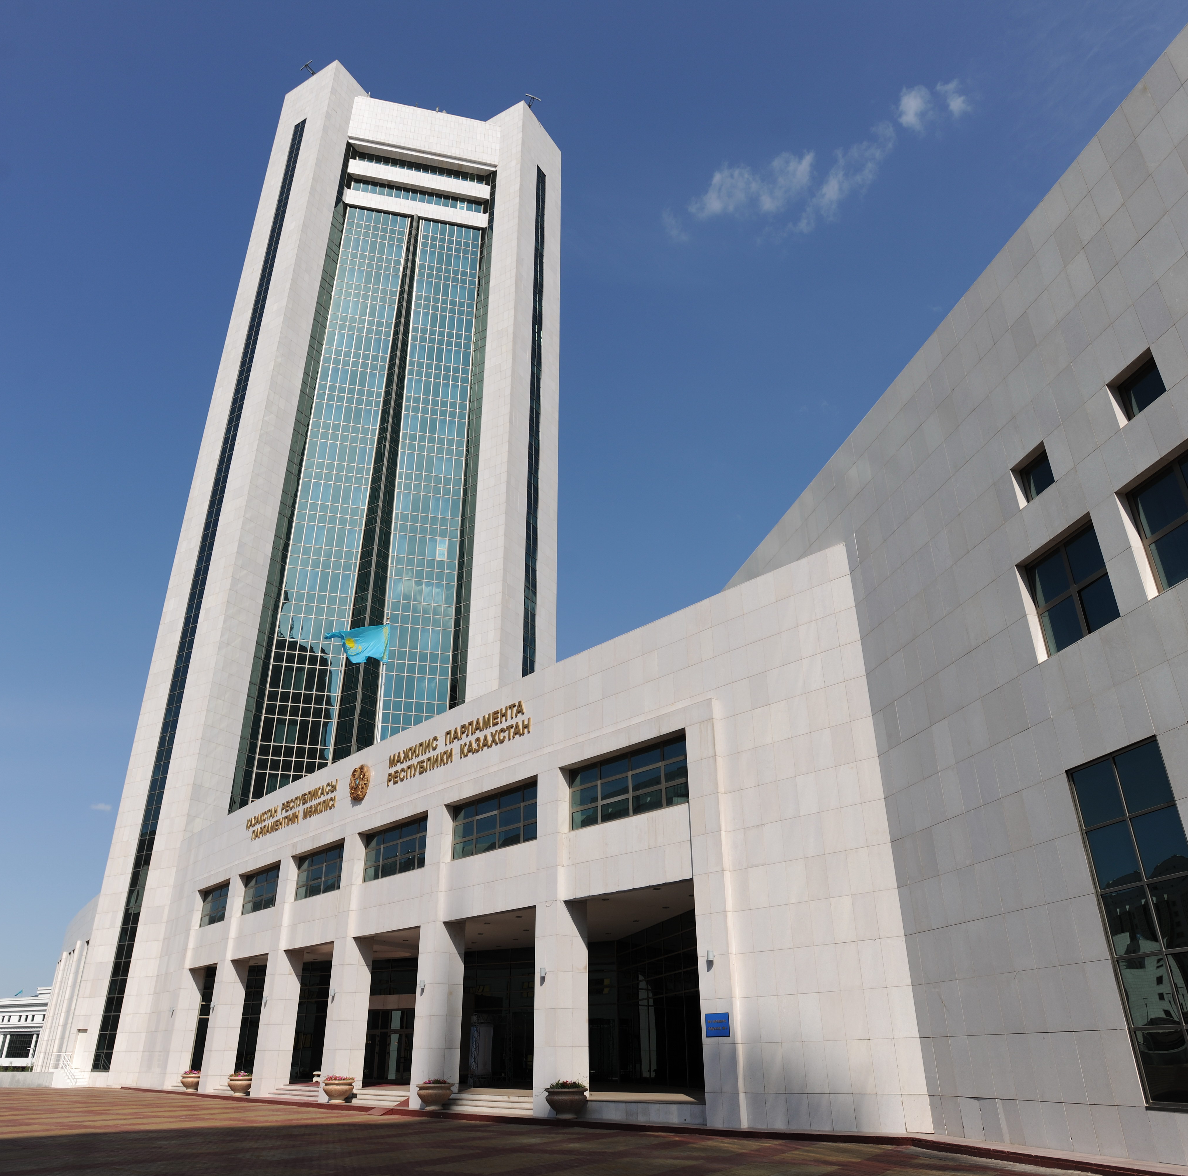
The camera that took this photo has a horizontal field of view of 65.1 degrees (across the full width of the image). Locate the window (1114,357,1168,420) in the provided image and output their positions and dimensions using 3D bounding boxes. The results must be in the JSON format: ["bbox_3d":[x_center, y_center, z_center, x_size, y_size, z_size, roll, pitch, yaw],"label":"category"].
[{"bbox_3d":[8.930,-3.159,14.921,0.180,0.887,0.975,6,-28,-12],"label":"window"}]

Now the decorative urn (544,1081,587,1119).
[{"bbox_3d":[-0.723,13.105,23.844,1.102,0.760,1.102,0,-27,-2],"label":"decorative urn"}]

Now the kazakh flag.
[{"bbox_3d":[-11.001,2.599,43.332,2.900,1.900,0.650,0,-28,0],"label":"kazakh flag"}]

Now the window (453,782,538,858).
[{"bbox_3d":[-3.378,8.150,32.361,0.200,2.040,4.947,23,-35,-37],"label":"window"}]

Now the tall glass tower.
[{"bbox_3d":[-18.748,-4.666,82.778,27.690,86.190,27.690,6,-28,-13],"label":"tall glass tower"}]

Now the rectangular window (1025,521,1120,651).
[{"bbox_3d":[8.384,0.056,16.078,0.200,1.950,1.989,6,-28,-12],"label":"rectangular window"}]

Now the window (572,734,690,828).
[{"bbox_3d":[1.126,5.869,27.346,0.200,1.950,5.089,24,-36,-39],"label":"window"}]

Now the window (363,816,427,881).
[{"bbox_3d":[-7.688,10.348,36.547,0.200,2.040,4.947,23,-35,-37],"label":"window"}]

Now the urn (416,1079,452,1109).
[{"bbox_3d":[-4.861,15.483,28.472,1.121,0.760,1.121,4,-27,-8],"label":"urn"}]

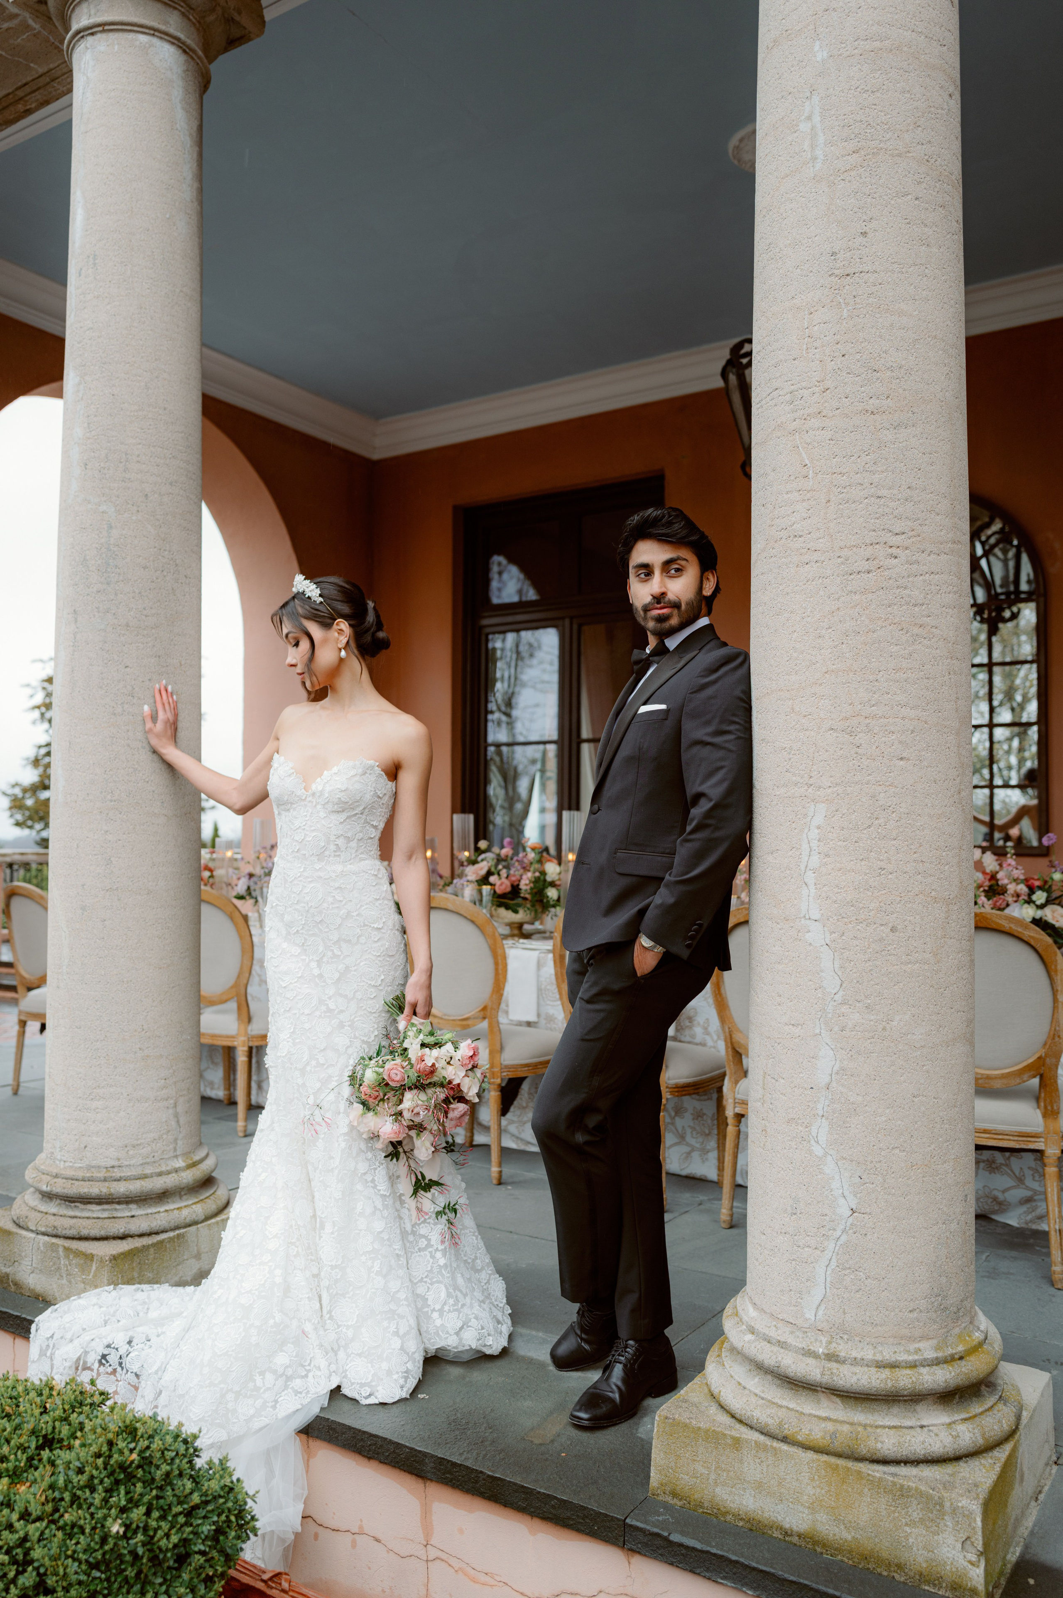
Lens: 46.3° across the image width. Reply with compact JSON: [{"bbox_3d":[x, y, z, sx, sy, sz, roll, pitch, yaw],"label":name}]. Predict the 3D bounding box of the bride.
[{"bbox_3d":[-0.600,0.491,2.790,1.100,1.970,0.750,0,-2,9],"label":"bride"}]

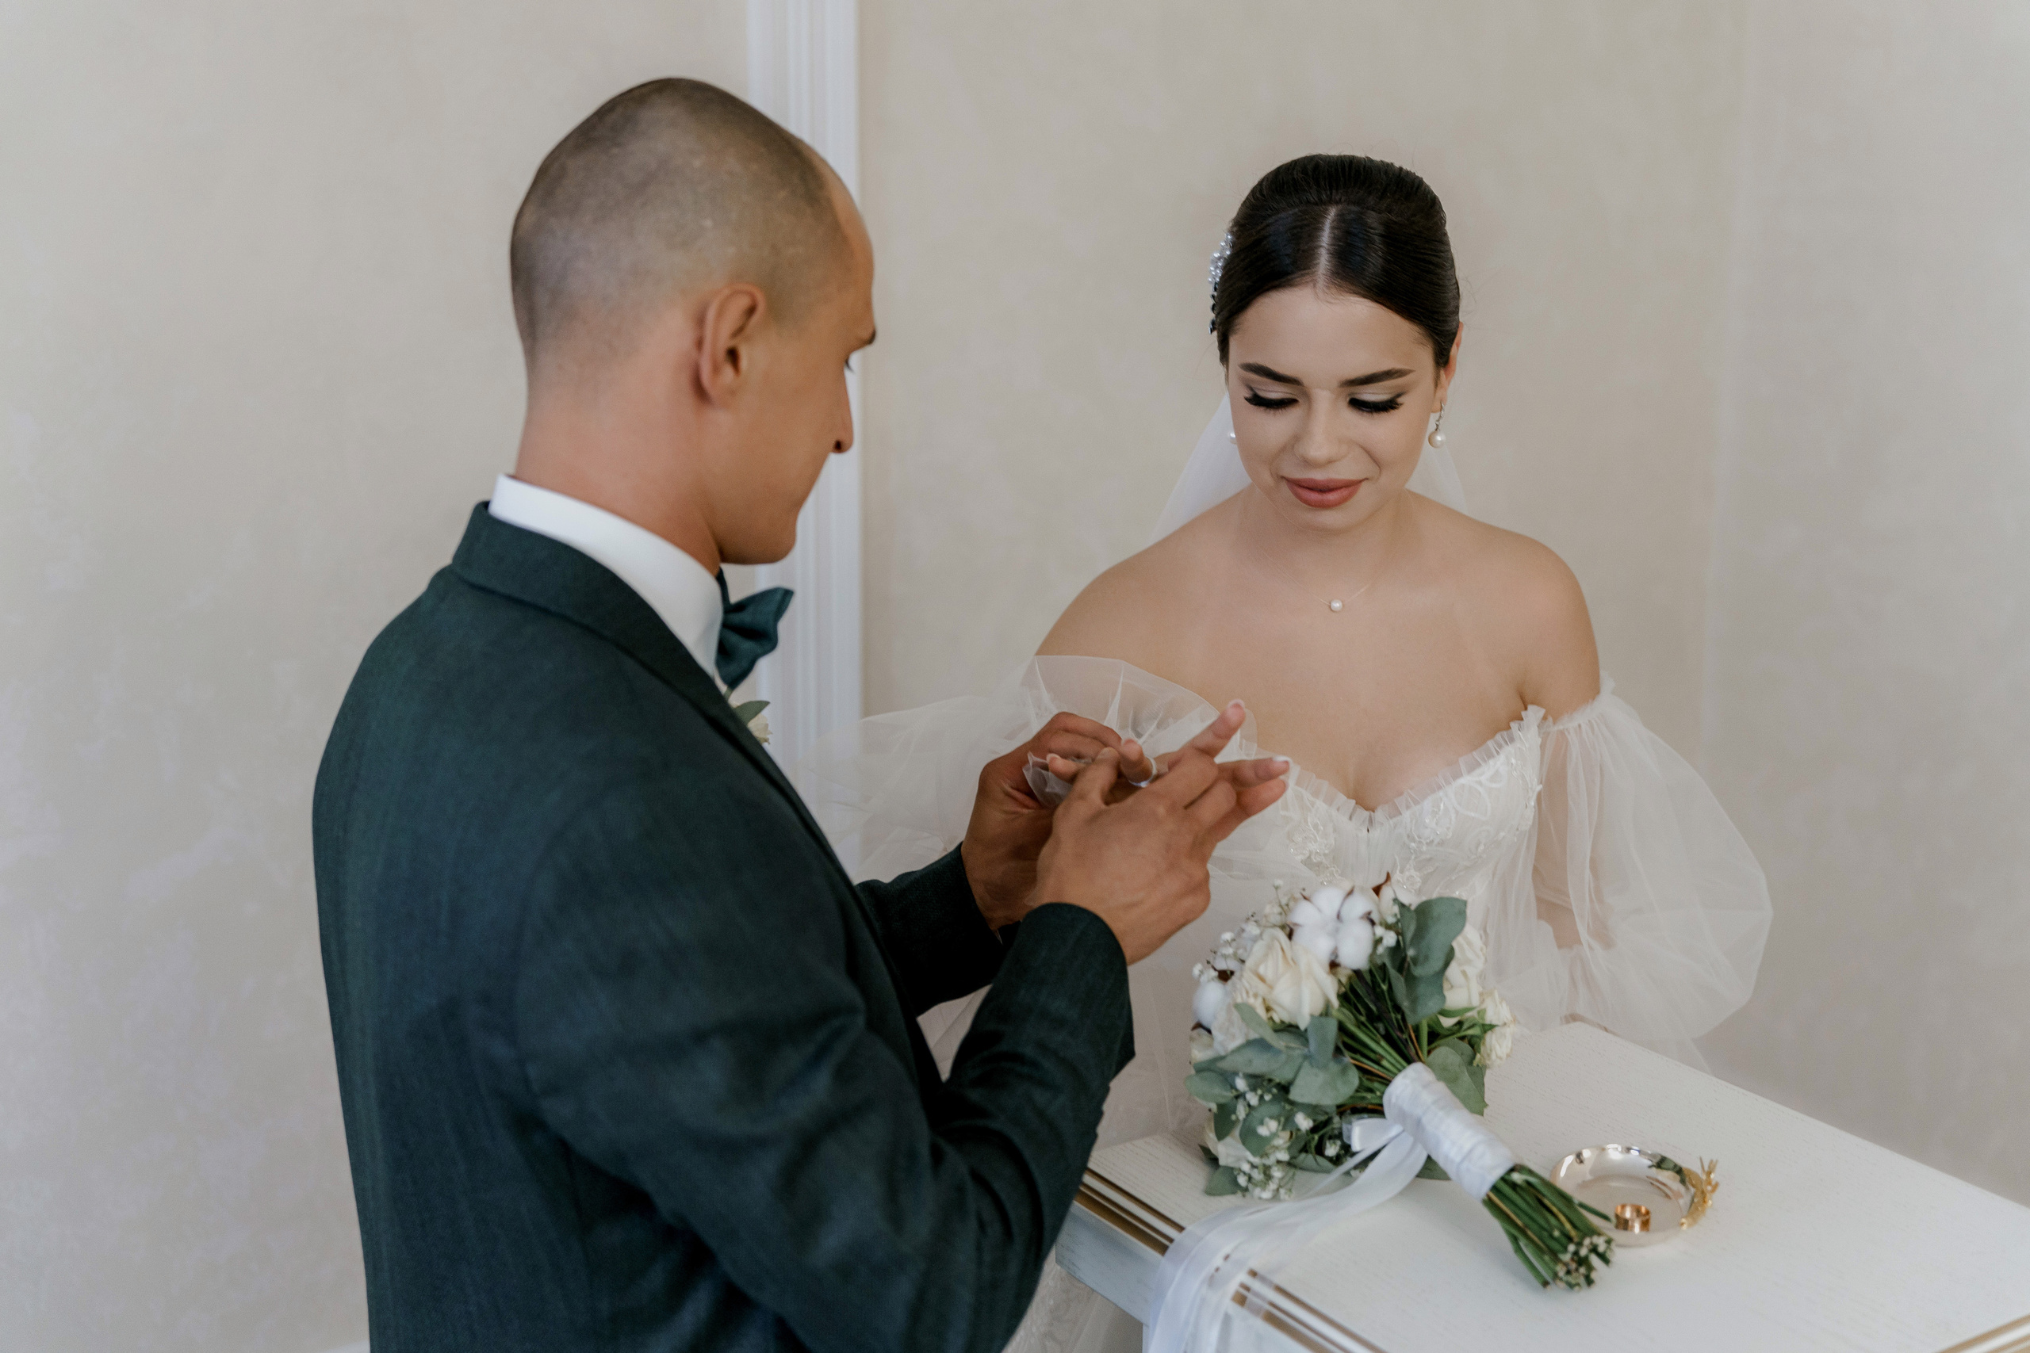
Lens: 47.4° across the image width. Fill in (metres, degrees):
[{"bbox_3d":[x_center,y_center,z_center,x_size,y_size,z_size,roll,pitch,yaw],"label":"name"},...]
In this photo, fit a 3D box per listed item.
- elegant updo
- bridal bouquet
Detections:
[{"bbox_3d":[0.218,-0.271,1.560,0.163,0.162,0.205,3,27,12],"label":"elegant updo"},{"bbox_3d":[0.231,0.249,1.316,0.225,0.215,0.269,-8,39,-35],"label":"bridal bouquet"}]

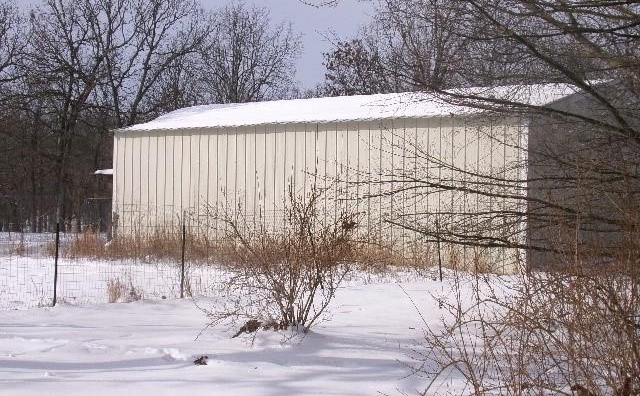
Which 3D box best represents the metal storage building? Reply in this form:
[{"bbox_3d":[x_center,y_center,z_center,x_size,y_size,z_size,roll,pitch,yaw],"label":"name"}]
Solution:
[{"bbox_3d":[1.480,-0.599,28.559,12.723,4.259,7.720,1,0,36],"label":"metal storage building"}]

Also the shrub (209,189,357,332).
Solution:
[{"bbox_3d":[-0.445,0.700,12.400,1.720,1.660,1.600,1,0,0],"label":"shrub"}]

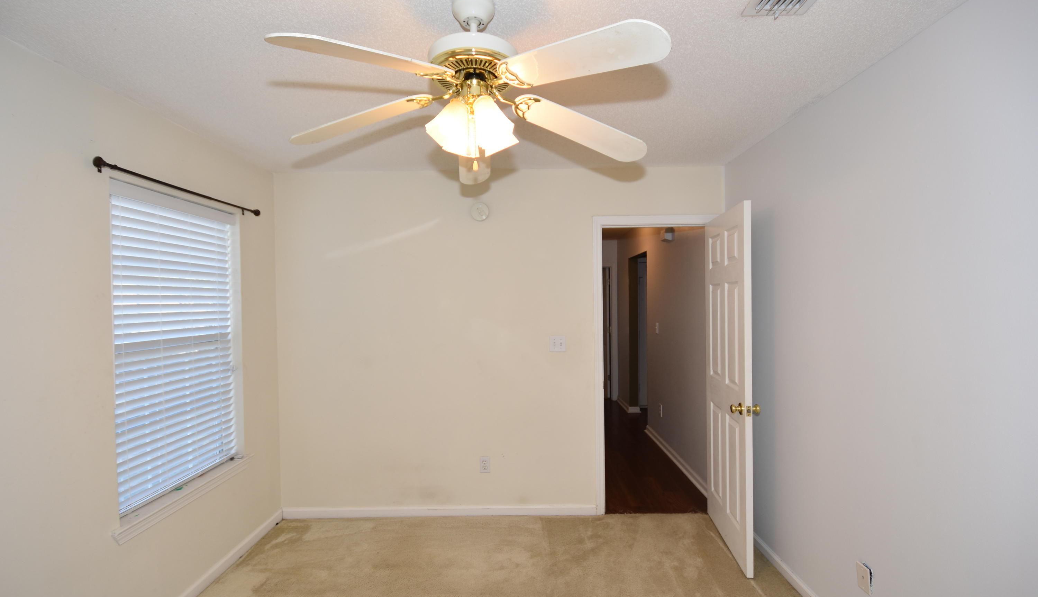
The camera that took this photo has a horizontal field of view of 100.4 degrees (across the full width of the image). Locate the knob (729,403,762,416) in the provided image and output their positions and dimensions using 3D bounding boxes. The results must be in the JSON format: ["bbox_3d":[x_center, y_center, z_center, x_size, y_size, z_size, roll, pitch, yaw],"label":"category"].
[{"bbox_3d":[1.258,0.617,2.412,0.154,0.065,0.065,-1,1,7],"label":"knob"}]

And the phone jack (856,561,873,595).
[{"bbox_3d":[1.464,1.189,1.836,0.012,0.112,0.072,-1,1,1],"label":"phone jack"}]

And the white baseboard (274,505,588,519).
[{"bbox_3d":[-0.575,1.523,3.088,2.254,0.079,0.014,-1,1,0],"label":"white baseboard"}]

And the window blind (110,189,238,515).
[{"bbox_3d":[-1.787,0.236,2.285,0.061,1.492,0.812,-1,1,1],"label":"window blind"}]

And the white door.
[{"bbox_3d":[1.294,0.494,2.703,0.039,2.052,0.726,-1,1,7],"label":"white door"}]

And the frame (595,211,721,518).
[{"bbox_3d":[0.986,0.477,3.117,0.895,2.125,0.122,-1,1,0],"label":"frame"}]

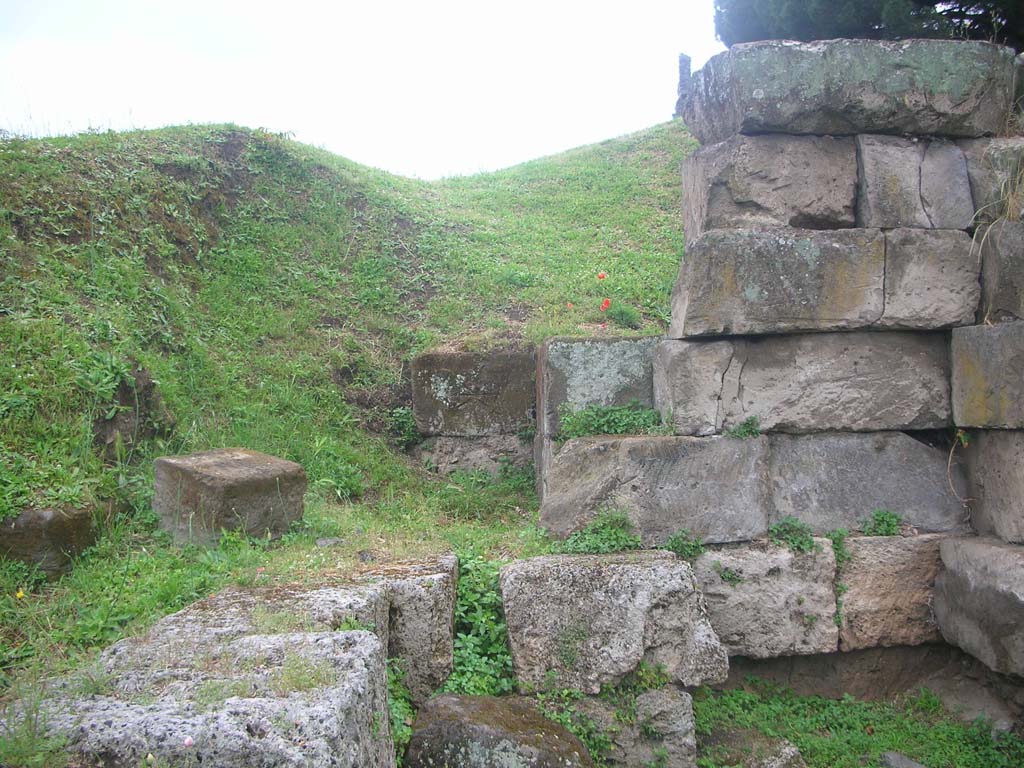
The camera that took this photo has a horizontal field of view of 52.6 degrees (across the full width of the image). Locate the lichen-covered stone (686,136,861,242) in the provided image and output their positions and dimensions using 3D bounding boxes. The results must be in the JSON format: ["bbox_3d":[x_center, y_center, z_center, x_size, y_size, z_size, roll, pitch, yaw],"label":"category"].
[{"bbox_3d":[1.137,-0.890,4.703,0.709,0.412,0.420,-1,4,-7],"label":"lichen-covered stone"}]

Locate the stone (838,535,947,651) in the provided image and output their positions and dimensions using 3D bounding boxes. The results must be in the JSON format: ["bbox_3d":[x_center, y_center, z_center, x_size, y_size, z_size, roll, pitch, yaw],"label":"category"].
[{"bbox_3d":[1.925,1.068,5.548,0.604,0.554,0.500,-2,1,-7],"label":"stone"}]

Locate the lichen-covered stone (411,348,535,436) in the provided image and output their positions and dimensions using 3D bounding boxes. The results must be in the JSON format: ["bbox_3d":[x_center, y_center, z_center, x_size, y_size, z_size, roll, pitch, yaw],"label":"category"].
[{"bbox_3d":[-0.195,0.026,5.125,0.592,0.404,0.450,-1,4,-4],"label":"lichen-covered stone"}]

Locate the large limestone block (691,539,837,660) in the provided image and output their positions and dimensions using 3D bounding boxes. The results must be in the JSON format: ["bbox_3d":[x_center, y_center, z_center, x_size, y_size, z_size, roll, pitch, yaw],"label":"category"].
[{"bbox_3d":[1.224,1.075,5.398,0.763,0.534,0.500,-2,1,-7],"label":"large limestone block"}]

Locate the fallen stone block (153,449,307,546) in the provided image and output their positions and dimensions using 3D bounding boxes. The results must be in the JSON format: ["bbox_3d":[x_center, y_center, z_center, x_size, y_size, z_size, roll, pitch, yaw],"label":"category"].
[{"bbox_3d":[-1.334,0.541,4.910,0.440,0.330,0.610,-8,11,-42],"label":"fallen stone block"}]

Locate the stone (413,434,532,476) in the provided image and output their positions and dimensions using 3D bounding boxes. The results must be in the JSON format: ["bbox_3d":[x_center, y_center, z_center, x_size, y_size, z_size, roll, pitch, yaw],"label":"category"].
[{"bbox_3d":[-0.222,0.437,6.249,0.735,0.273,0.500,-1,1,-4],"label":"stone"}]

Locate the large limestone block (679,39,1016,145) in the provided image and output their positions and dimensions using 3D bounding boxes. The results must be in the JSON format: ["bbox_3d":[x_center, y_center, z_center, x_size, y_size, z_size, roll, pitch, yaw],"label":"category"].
[{"bbox_3d":[1.843,-1.530,5.706,1.565,0.487,0.620,-2,1,-9],"label":"large limestone block"}]

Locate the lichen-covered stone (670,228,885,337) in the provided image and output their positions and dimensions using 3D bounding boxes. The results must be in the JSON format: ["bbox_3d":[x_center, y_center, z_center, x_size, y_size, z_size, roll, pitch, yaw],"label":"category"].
[{"bbox_3d":[1.162,-0.457,4.708,0.910,0.459,0.420,-1,4,-7],"label":"lichen-covered stone"}]

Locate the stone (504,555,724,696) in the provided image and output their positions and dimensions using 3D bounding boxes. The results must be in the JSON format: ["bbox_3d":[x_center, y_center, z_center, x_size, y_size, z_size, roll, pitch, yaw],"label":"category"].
[{"bbox_3d":[0.436,1.092,4.949,1.008,0.568,0.500,-1,1,-4],"label":"stone"}]

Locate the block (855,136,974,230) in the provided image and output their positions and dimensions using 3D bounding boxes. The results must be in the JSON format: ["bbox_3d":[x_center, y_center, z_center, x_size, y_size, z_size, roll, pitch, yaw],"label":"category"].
[{"bbox_3d":[1.758,-0.903,4.780,0.542,0.406,0.420,-1,4,-7],"label":"block"}]

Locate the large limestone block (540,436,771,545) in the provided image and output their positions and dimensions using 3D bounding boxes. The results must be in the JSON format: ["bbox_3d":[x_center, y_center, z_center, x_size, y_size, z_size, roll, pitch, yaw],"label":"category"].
[{"bbox_3d":[0.594,0.444,4.633,0.999,0.475,0.420,-1,4,-7],"label":"large limestone block"}]

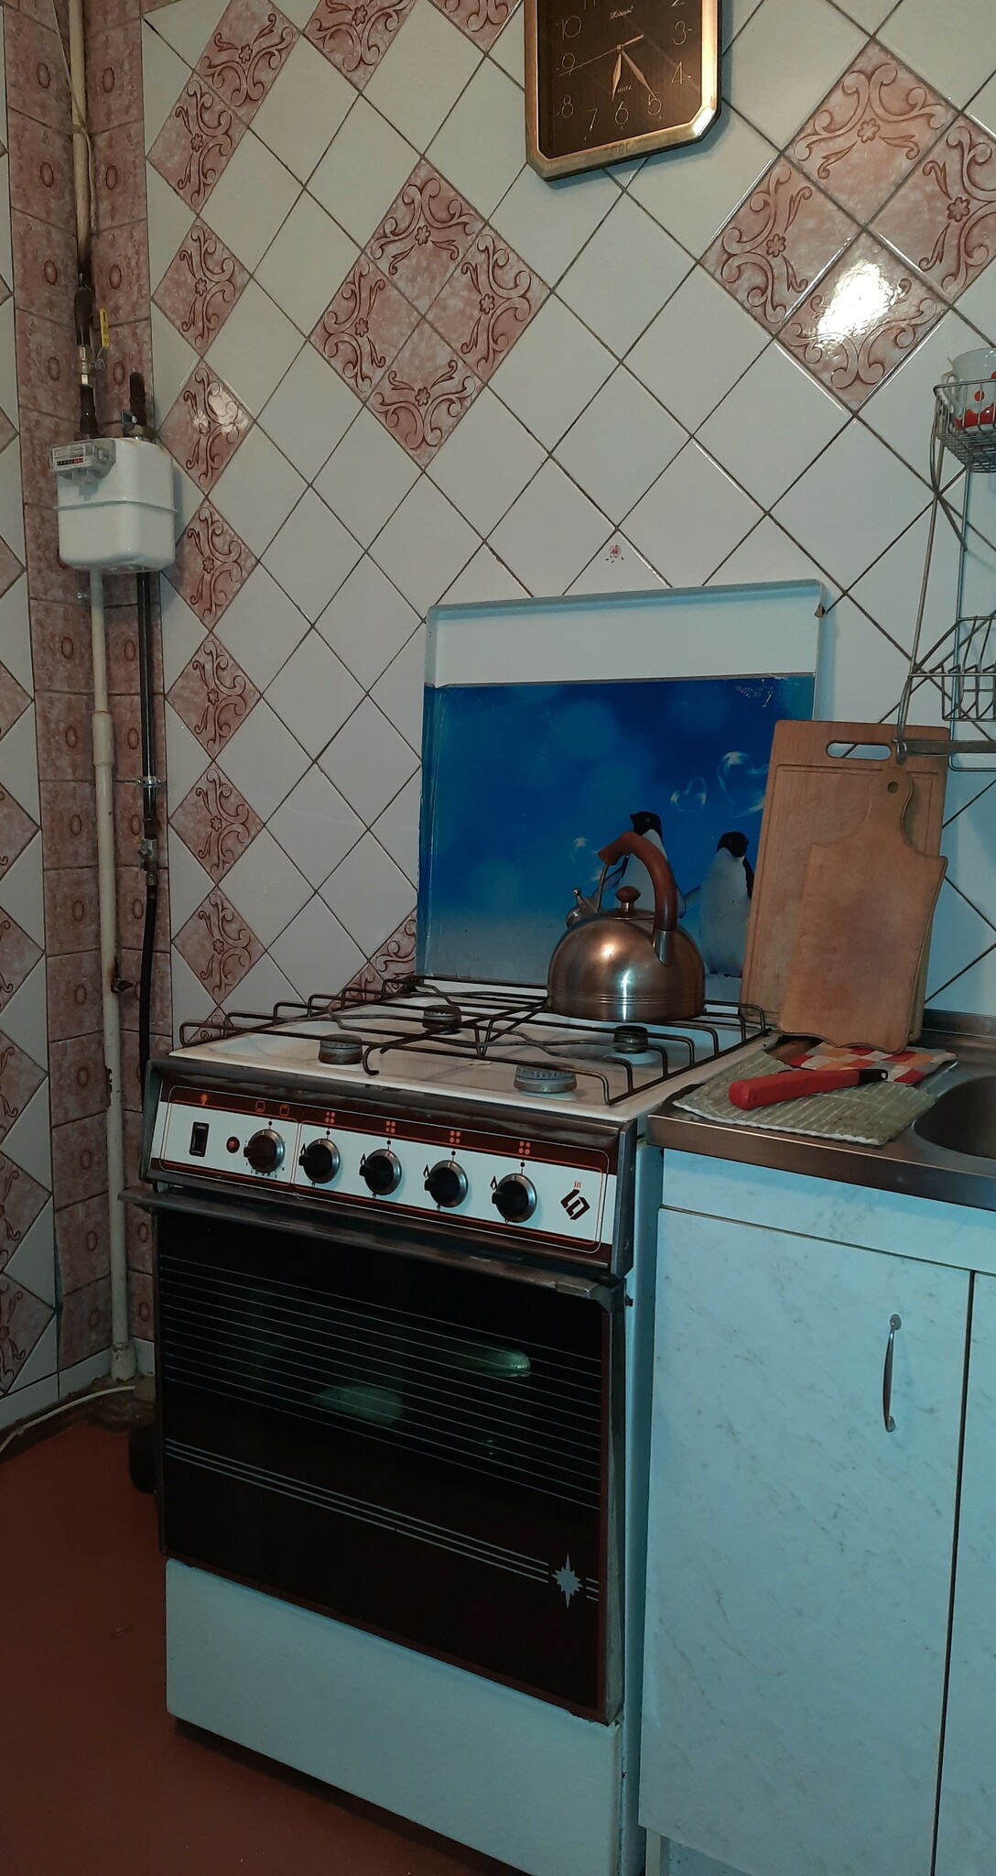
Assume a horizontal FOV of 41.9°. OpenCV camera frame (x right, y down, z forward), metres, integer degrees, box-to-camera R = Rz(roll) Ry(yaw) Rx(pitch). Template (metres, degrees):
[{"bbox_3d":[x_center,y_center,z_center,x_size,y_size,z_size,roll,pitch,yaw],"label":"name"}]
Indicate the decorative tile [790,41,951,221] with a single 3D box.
[{"bbox_3d":[0.449,-0.968,1.570,0.150,0.150,0.010,51,28,15],"label":"decorative tile"}]

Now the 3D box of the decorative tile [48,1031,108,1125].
[{"bbox_3d":[-0.747,0.250,2.339,0.010,0.149,0.149,5,8,31],"label":"decorative tile"}]

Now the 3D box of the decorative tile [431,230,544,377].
[{"bbox_3d":[-0.014,-0.901,1.853,0.150,0.150,0.012,-46,-17,27],"label":"decorative tile"}]

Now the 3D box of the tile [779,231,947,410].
[{"bbox_3d":[0.447,-0.756,1.601,0.150,0.150,0.012,-46,-17,27],"label":"tile"}]

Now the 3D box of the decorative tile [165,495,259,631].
[{"bbox_3d":[-0.479,-0.621,2.168,0.150,0.150,0.010,-47,-17,27],"label":"decorative tile"}]

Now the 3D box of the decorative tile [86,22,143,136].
[{"bbox_3d":[-0.638,-1.414,2.148,0.149,0.149,0.010,5,10,30],"label":"decorative tile"}]

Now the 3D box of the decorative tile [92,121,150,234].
[{"bbox_3d":[-0.639,-1.264,2.170,0.149,0.149,0.010,5,10,30],"label":"decorative tile"}]

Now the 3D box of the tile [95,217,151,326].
[{"bbox_3d":[-0.636,-1.113,2.192,0.140,0.150,0.012,5,9,30],"label":"tile"}]

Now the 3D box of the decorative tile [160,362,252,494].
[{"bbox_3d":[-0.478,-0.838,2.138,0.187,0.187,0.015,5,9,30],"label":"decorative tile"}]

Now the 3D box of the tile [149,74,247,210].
[{"bbox_3d":[-0.475,-1.262,2.080,0.150,0.150,0.010,51,28,15],"label":"tile"}]

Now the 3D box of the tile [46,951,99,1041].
[{"bbox_3d":[-0.751,0.100,2.331,0.012,0.151,0.148,5,9,30],"label":"tile"}]

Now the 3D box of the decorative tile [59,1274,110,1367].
[{"bbox_3d":[-0.756,0.709,2.417,0.012,0.141,0.148,5,9,30],"label":"decorative tile"}]

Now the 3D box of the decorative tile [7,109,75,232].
[{"bbox_3d":[-0.741,-1.254,2.142,0.012,0.151,0.148,5,9,30],"label":"decorative tile"}]

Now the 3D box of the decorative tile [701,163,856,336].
[{"bbox_3d":[0.354,-0.869,1.634,0.150,0.150,0.010,-47,-17,27],"label":"decorative tile"}]

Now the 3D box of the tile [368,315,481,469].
[{"bbox_3d":[-0.108,-0.803,1.923,0.150,0.150,0.010,51,28,15],"label":"tile"}]

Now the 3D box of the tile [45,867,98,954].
[{"bbox_3d":[-0.750,-0.050,2.310,0.012,0.150,0.148,5,9,30],"label":"tile"}]

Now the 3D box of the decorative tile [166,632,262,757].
[{"bbox_3d":[-0.480,-0.407,2.199,0.150,0.150,0.010,-47,-17,27],"label":"decorative tile"}]

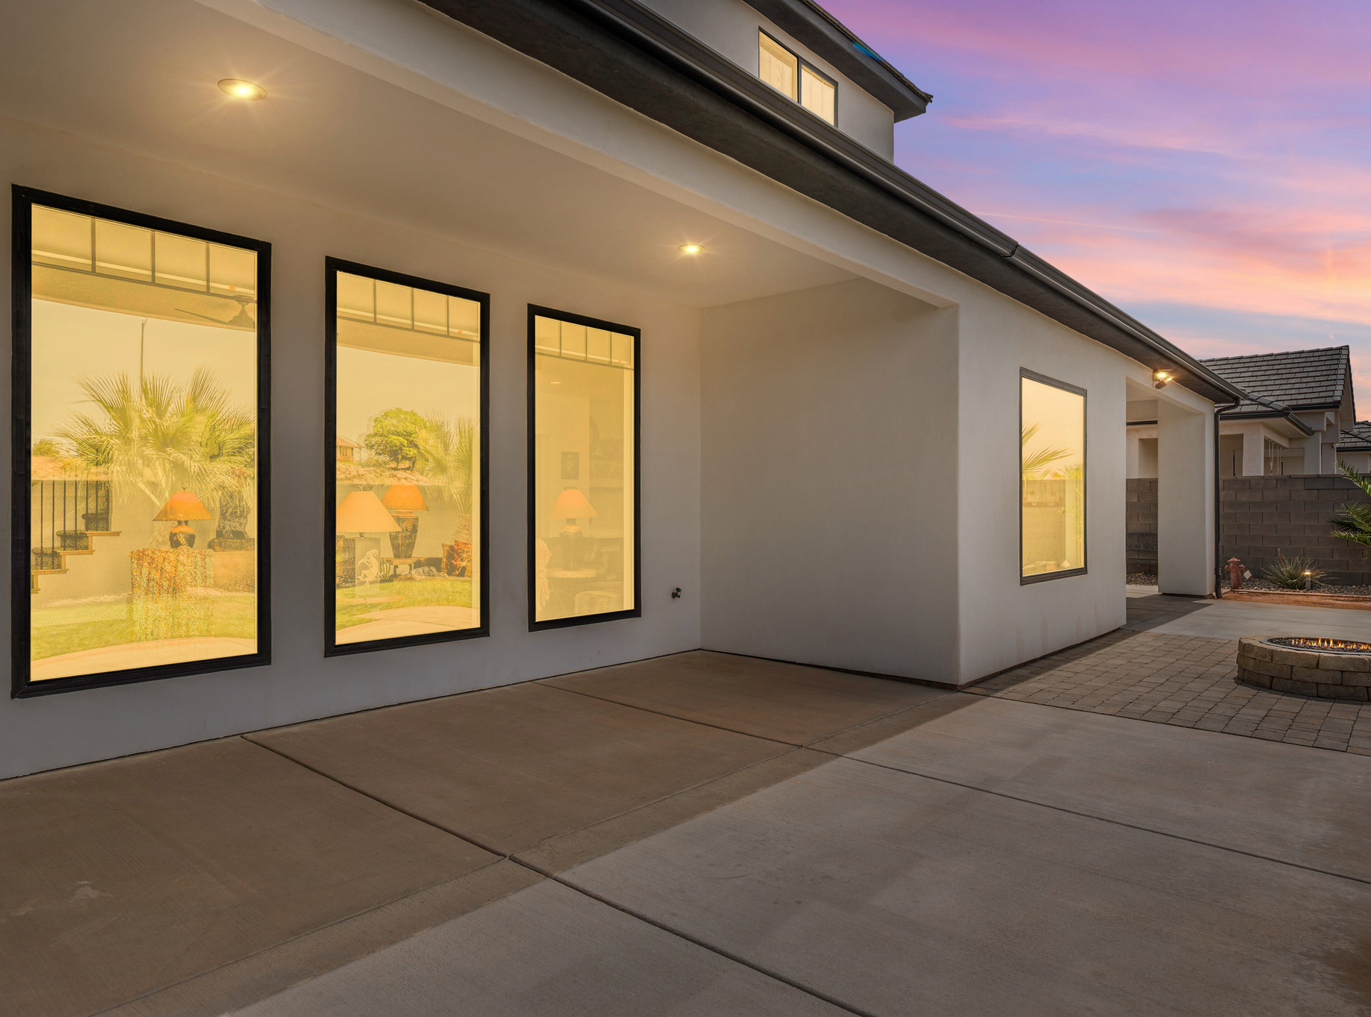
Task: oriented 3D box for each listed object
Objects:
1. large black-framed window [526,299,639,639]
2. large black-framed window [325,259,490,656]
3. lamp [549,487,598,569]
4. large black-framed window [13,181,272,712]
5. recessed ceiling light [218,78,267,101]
[{"bbox_3d":[-0.790,-0.303,6.792,0.100,2.456,1.188,-1,-1,42],"label":"large black-framed window"},{"bbox_3d":[-1.815,-0.312,5.648,0.100,2.456,1.203,-1,-1,42],"label":"large black-framed window"},{"bbox_3d":[-0.985,0.173,7.450,0.425,0.715,0.425,0,-1,0],"label":"lamp"},{"bbox_3d":[-2.832,-0.320,4.515,0.100,2.456,1.204,-1,-1,42],"label":"large black-framed window"},{"bbox_3d":[-1.992,-1.882,3.815,0.198,0.030,0.198,0,-1,0],"label":"recessed ceiling light"}]

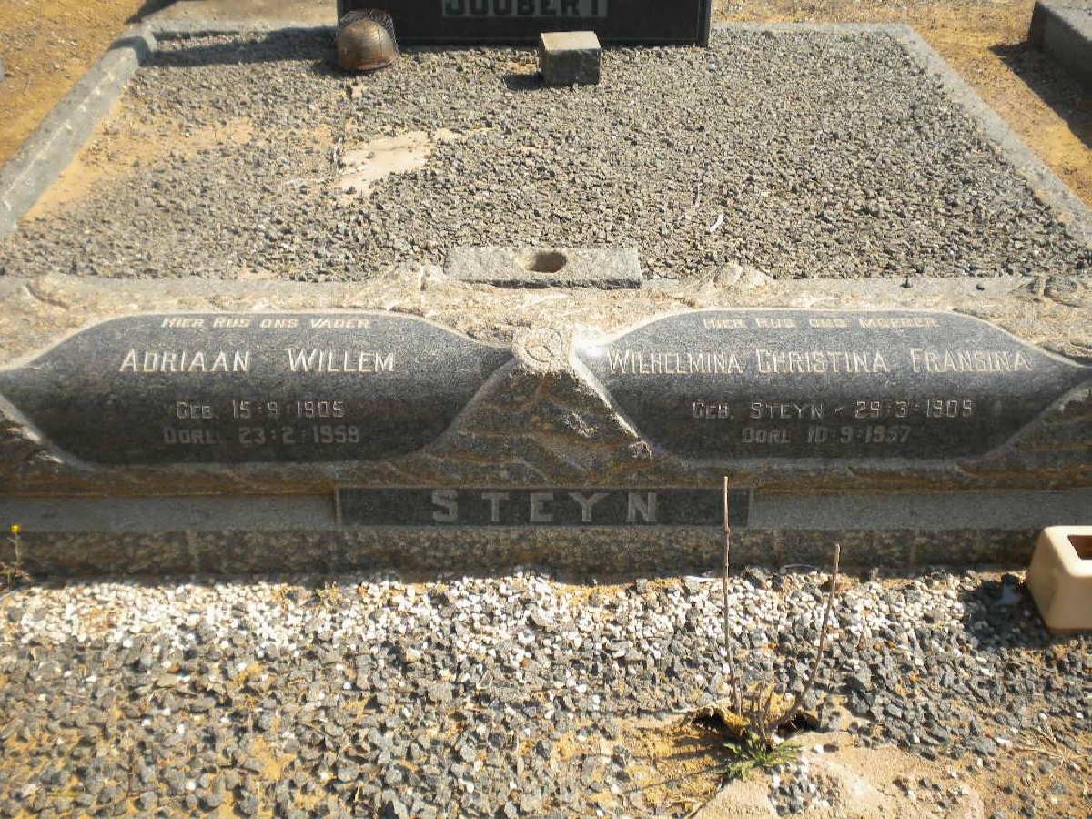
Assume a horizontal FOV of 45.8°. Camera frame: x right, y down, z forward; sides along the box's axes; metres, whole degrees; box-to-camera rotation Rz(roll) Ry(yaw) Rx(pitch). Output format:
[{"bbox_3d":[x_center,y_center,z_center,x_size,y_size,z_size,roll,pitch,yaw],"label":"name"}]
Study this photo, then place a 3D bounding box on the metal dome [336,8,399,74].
[{"bbox_3d":[-0.595,-1.235,4.306,0.210,0.178,0.210,0,32,0],"label":"metal dome"}]

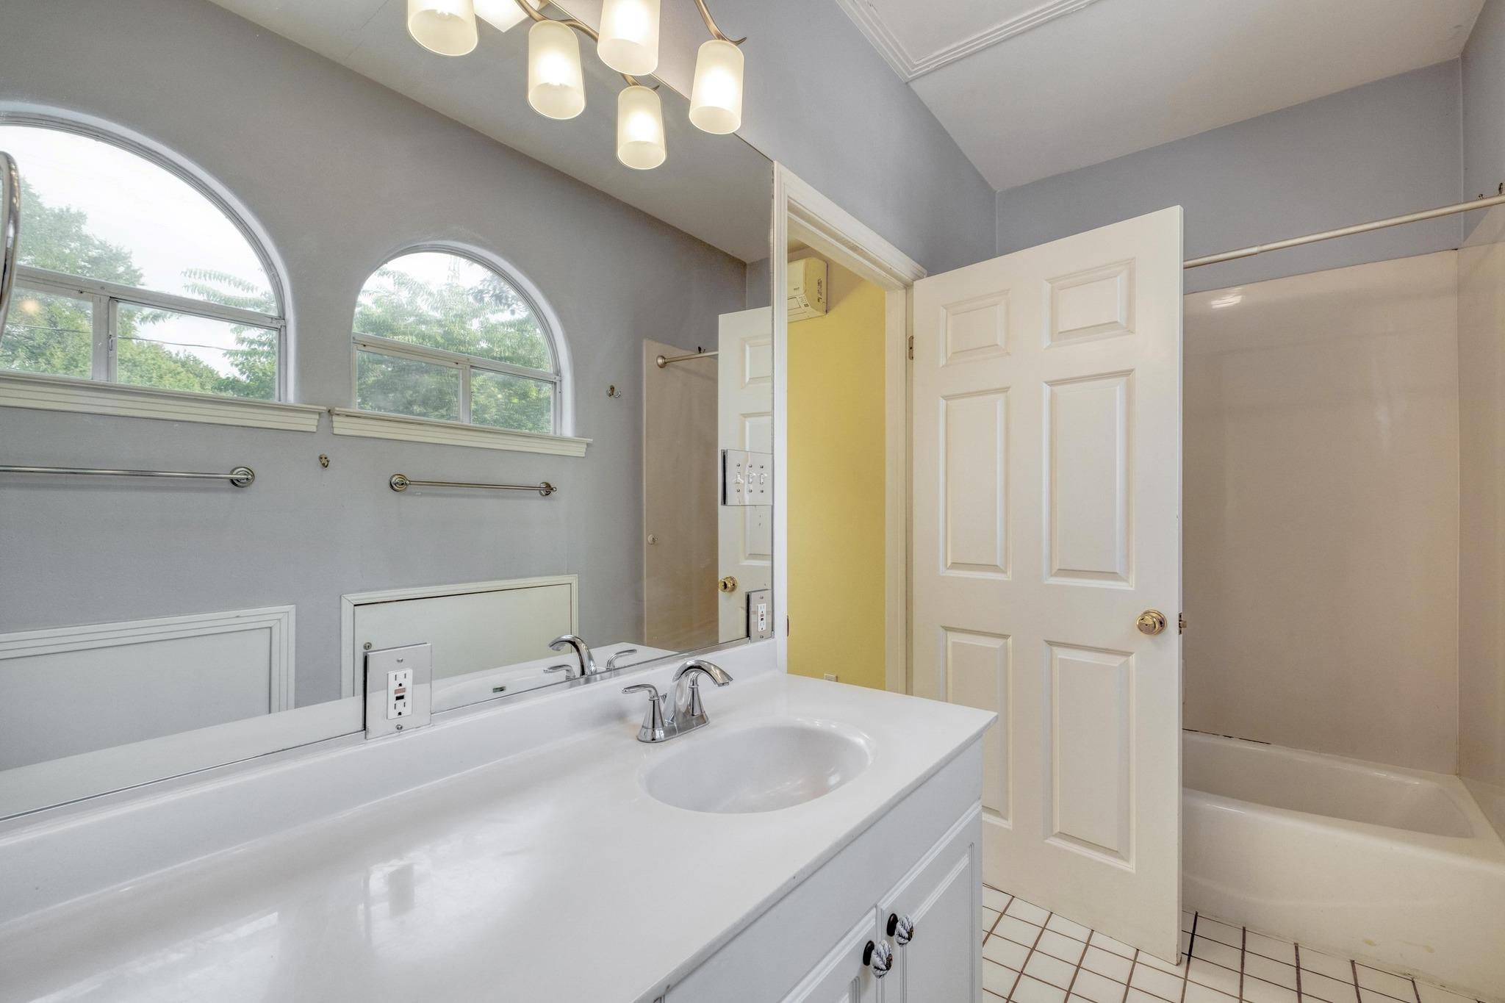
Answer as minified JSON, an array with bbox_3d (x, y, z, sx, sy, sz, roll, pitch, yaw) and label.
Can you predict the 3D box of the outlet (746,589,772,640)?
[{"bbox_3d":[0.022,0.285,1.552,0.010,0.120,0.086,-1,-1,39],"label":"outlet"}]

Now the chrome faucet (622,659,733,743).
[{"bbox_3d":[-0.099,0.350,1.123,0.168,0.142,0.232,-1,-1,39],"label":"chrome faucet"}]

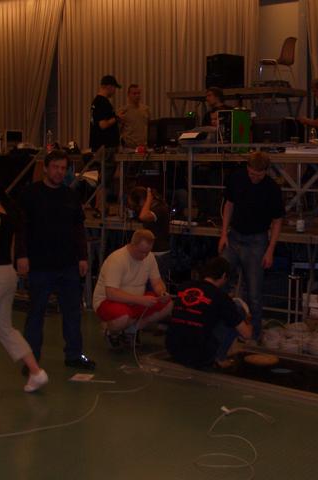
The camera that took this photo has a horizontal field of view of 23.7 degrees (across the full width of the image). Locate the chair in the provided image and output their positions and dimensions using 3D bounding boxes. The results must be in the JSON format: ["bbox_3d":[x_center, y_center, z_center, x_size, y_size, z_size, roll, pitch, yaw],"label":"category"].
[{"bbox_3d":[1.680,-2.445,10.613,0.520,0.800,0.480,4,6,30],"label":"chair"}]

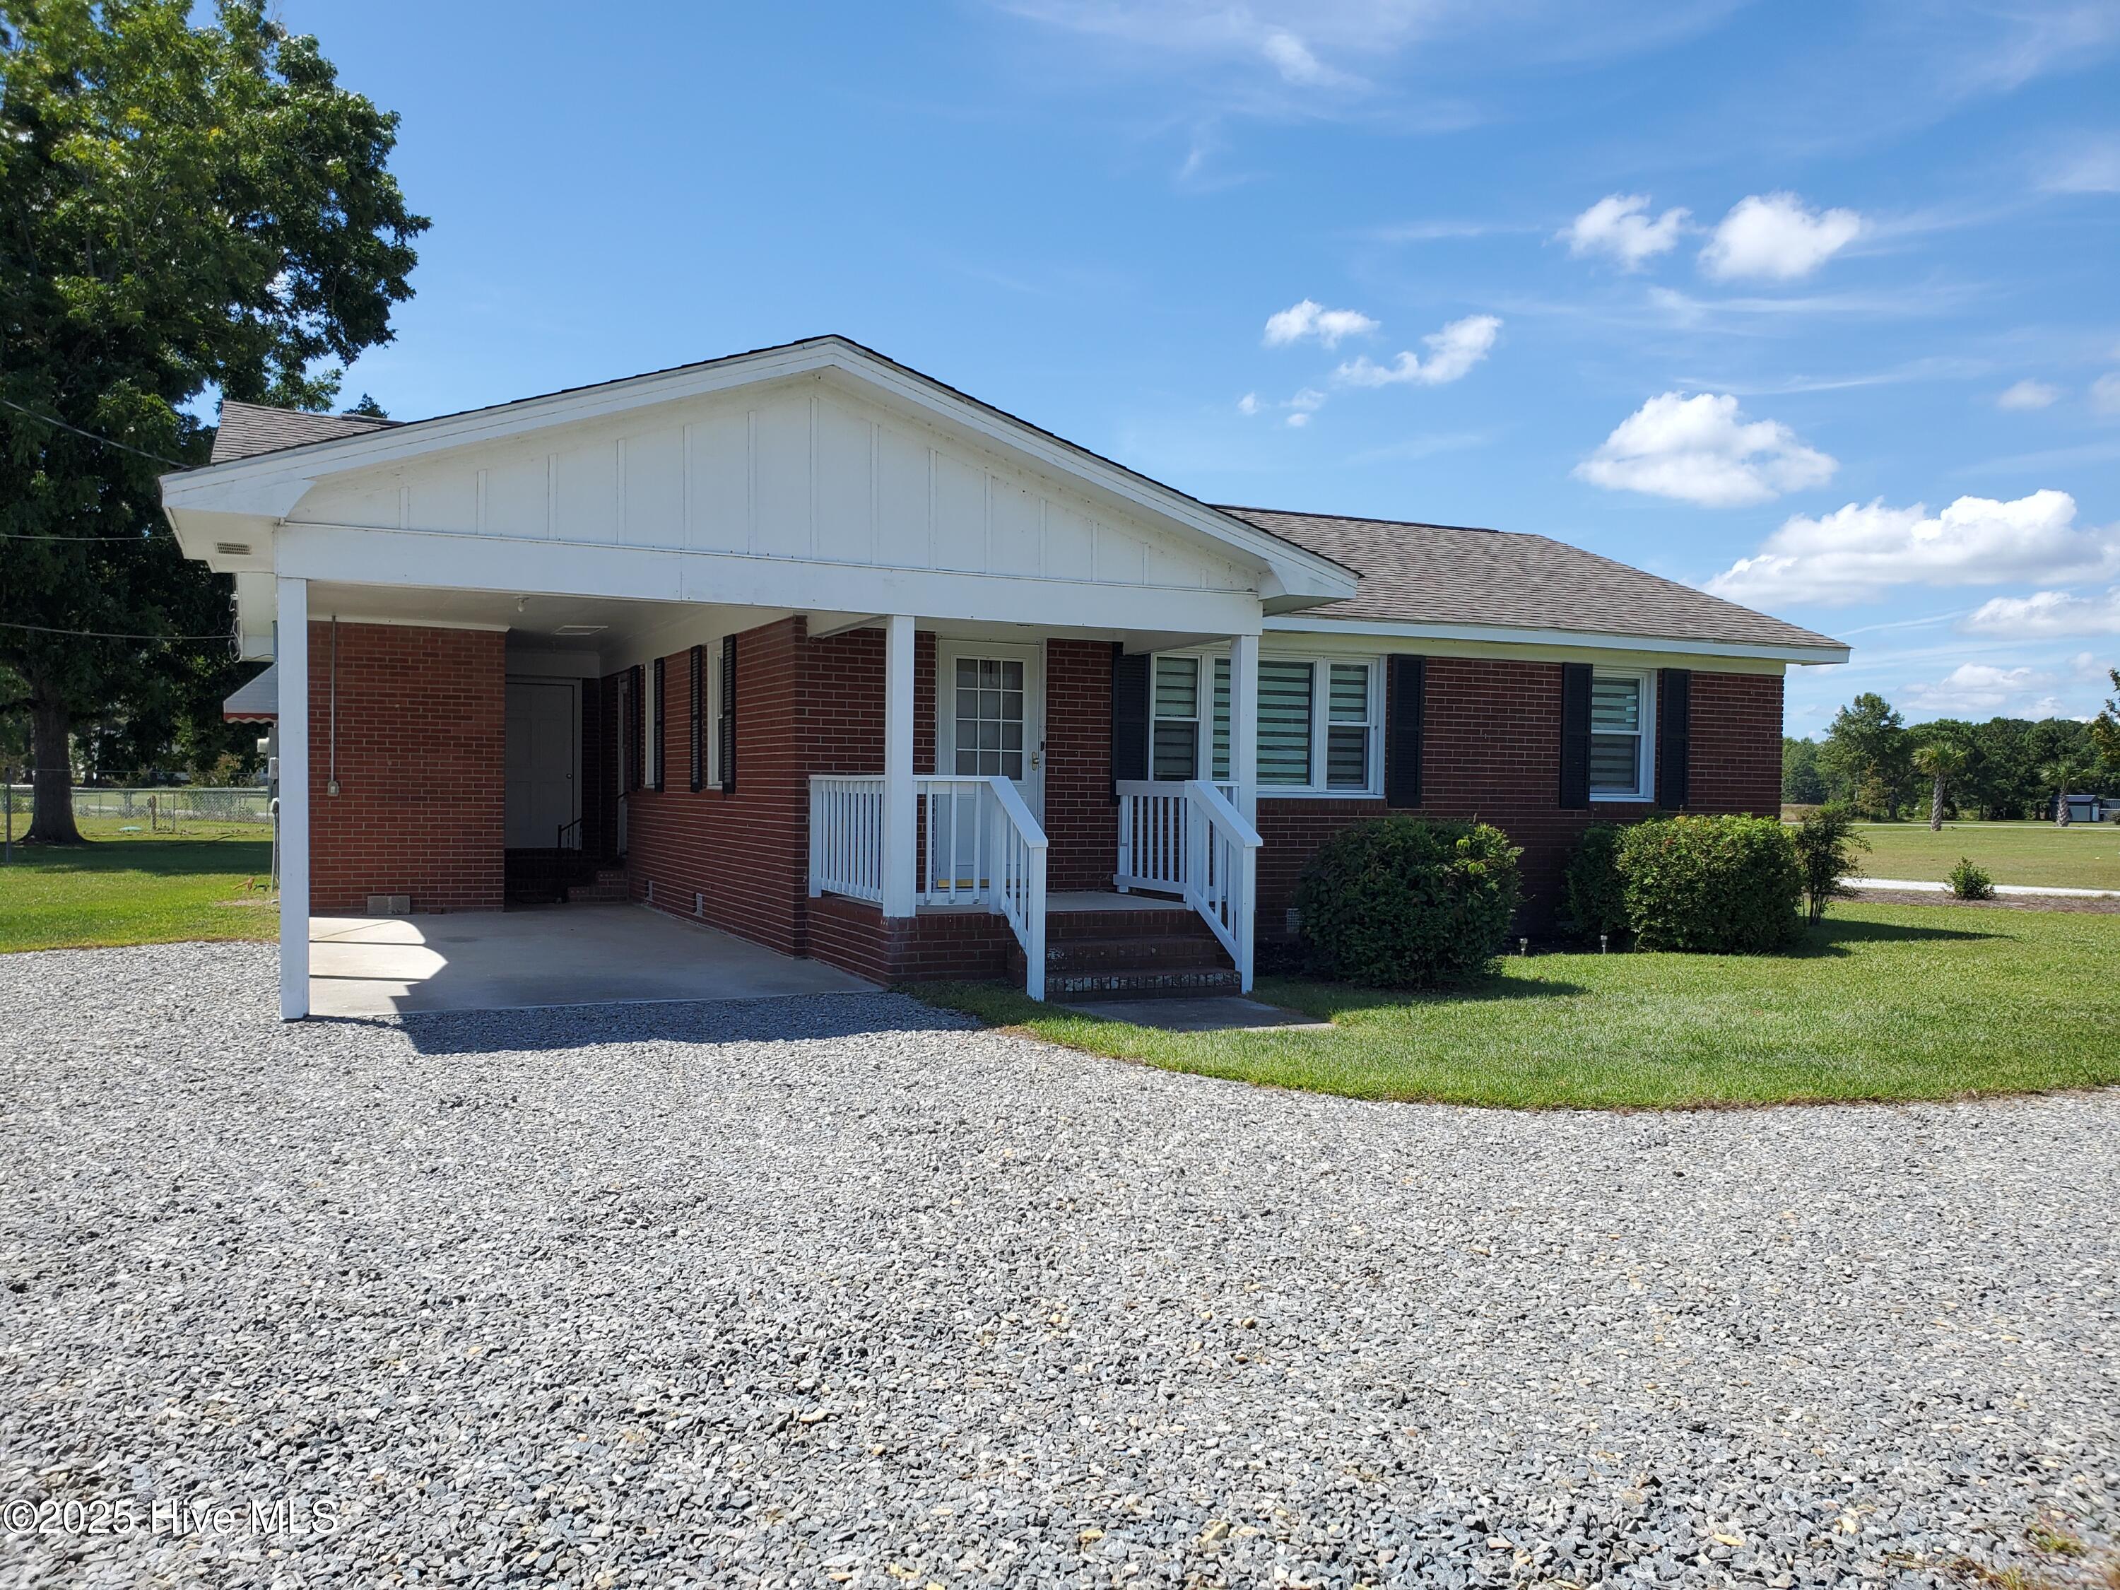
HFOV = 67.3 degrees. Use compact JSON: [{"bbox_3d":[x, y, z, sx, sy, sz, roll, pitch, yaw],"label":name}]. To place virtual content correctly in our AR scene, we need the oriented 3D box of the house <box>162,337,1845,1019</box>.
[{"bbox_3d":[-0.374,-1.068,16.810,15.160,4.690,11.340,1,0,-26],"label":"house"}]

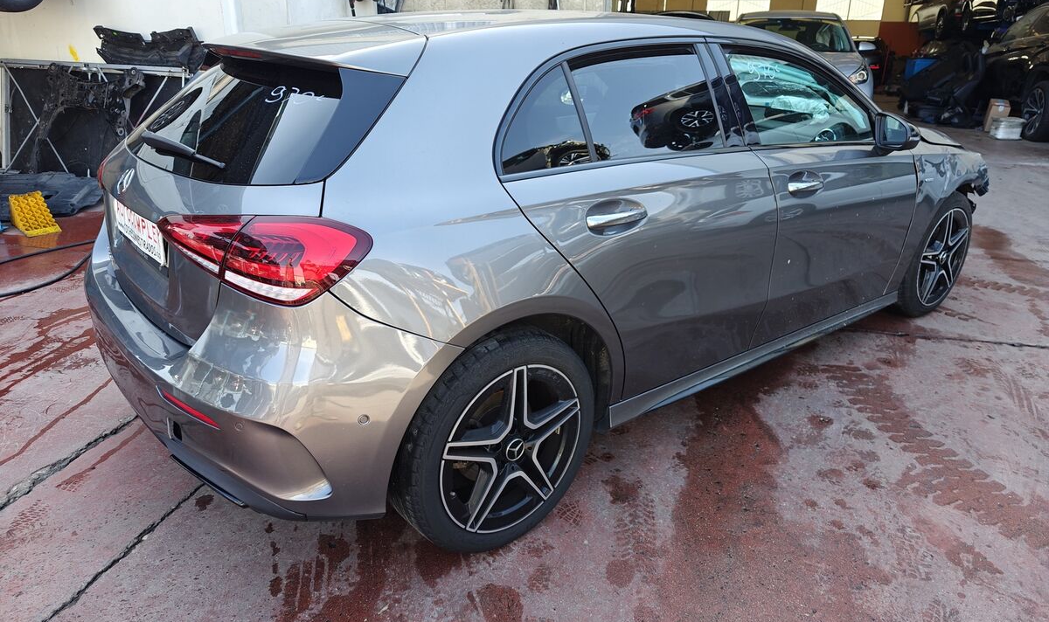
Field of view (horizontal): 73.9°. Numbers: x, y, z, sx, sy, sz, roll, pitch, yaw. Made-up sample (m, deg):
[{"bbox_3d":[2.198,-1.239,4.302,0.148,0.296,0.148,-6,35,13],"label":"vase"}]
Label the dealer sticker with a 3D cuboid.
[{"bbox_3d":[-1.085,-0.224,1.949,0.015,0.115,0.520,-13,24,-38],"label":"dealer sticker"}]

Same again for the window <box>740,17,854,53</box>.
[{"bbox_3d":[3.005,-3.156,8.000,1.400,0.450,0.620,7,22,18],"label":"window"}]

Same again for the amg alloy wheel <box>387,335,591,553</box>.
[{"bbox_3d":[-0.089,0.352,1.967,0.650,0.650,0.225,-17,27,-37],"label":"amg alloy wheel"}]

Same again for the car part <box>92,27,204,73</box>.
[{"bbox_3d":[-3.163,-2.209,5.900,1.000,0.380,0.250,4,21,11],"label":"car part"}]

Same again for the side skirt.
[{"bbox_3d":[1.003,0.132,2.789,2.000,0.120,0.120,-14,24,-38],"label":"side skirt"}]

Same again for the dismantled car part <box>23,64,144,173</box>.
[{"bbox_3d":[-3.757,-1.645,5.950,1.000,0.930,0.320,2,21,7],"label":"dismantled car part"}]

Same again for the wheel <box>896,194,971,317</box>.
[{"bbox_3d":[2.035,-0.295,3.566,0.650,0.650,0.225,-15,26,-33],"label":"wheel"}]

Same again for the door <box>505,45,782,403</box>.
[{"bbox_3d":[0.350,-0.258,2.151,1.160,1.075,0.260,-16,26,-37],"label":"door"}]

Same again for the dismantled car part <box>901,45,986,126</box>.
[{"bbox_3d":[6.134,-3.294,10.200,1.100,1.120,0.950,17,27,38],"label":"dismantled car part"}]

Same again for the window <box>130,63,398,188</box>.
[{"bbox_3d":[-0.852,-0.563,2.015,1.260,0.100,0.480,23,69,46],"label":"window"}]

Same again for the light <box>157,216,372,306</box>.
[{"bbox_3d":[-0.609,-0.145,1.603,0.320,0.200,0.530,-16,26,-37],"label":"light"}]

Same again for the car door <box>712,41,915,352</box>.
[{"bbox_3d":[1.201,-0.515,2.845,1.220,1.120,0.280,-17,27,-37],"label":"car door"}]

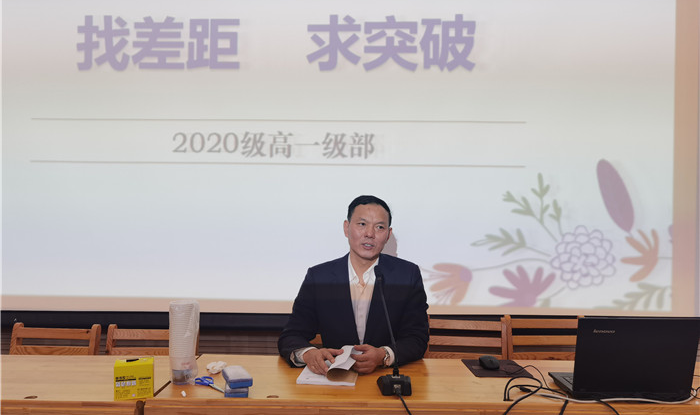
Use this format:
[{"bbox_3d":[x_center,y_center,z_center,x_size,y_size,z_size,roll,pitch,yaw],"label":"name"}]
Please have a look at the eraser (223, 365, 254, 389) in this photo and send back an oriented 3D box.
[{"bbox_3d":[-0.342,0.516,1.659,0.063,0.029,0.143,2,-2,-21],"label":"eraser"}]

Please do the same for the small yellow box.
[{"bbox_3d":[-0.633,0.506,1.608,0.104,0.093,0.086,2,-2,-20],"label":"small yellow box"}]

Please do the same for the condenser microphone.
[{"bbox_3d":[0.133,0.376,1.728,0.110,0.380,0.190,1,-2,-9],"label":"condenser microphone"}]

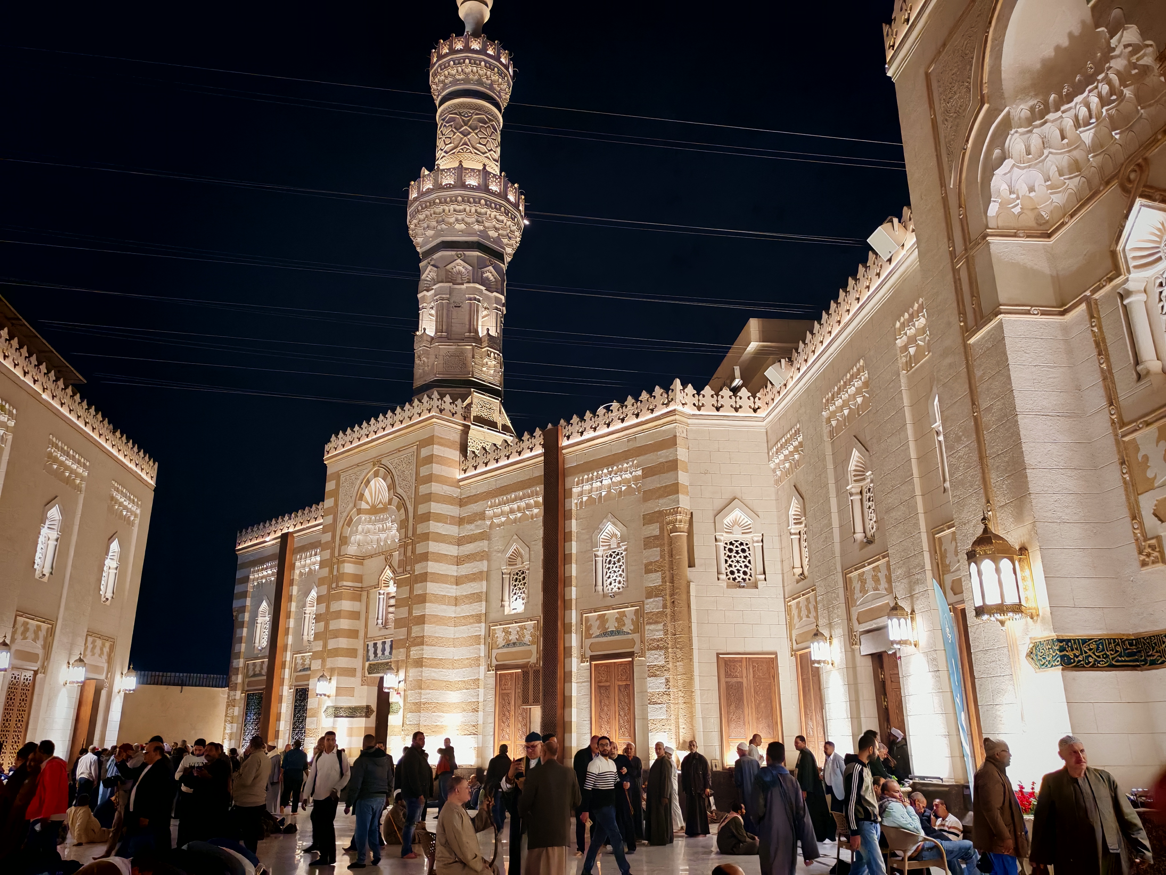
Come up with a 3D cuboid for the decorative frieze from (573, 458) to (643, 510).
[{"bbox_3d":[0.618,1.188,23.173,2.277,0.800,0.253,-18,-25,42],"label":"decorative frieze"}]

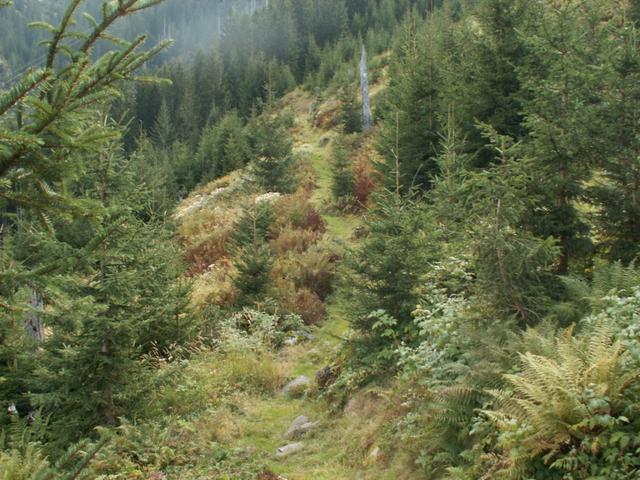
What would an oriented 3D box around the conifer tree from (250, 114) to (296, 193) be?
[{"bbox_3d":[-1.581,-2.941,22.000,1.517,2.625,1.517,0,2,0],"label":"conifer tree"}]

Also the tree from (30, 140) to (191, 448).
[{"bbox_3d":[-2.202,0.573,6.800,1.631,3.204,1.631,0,2,0],"label":"tree"}]

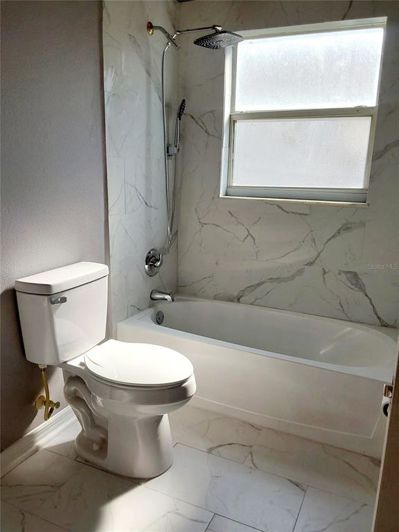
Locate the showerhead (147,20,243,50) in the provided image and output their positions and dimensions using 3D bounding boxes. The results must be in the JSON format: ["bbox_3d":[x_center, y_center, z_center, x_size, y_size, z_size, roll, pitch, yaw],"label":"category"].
[{"bbox_3d":[-0.033,-1.245,2.295,0.515,0.150,0.225,7,14,24],"label":"showerhead"}]

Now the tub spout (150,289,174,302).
[{"bbox_3d":[-0.229,0.189,2.703,0.150,0.070,0.065,7,14,24],"label":"tub spout"}]

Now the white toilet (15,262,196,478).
[{"bbox_3d":[-0.339,0.454,1.854,0.690,0.790,0.420,7,14,24],"label":"white toilet"}]

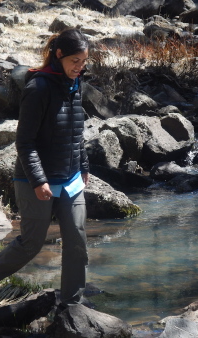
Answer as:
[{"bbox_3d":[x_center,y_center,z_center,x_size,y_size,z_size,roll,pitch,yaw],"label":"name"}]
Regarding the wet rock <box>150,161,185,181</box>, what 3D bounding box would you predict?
[{"bbox_3d":[0.645,0.014,14.133,0.334,0.168,0.265,0,9,3],"label":"wet rock"}]

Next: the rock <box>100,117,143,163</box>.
[{"bbox_3d":[0.201,-0.264,13.600,0.372,0.360,0.380,0,8,0],"label":"rock"}]

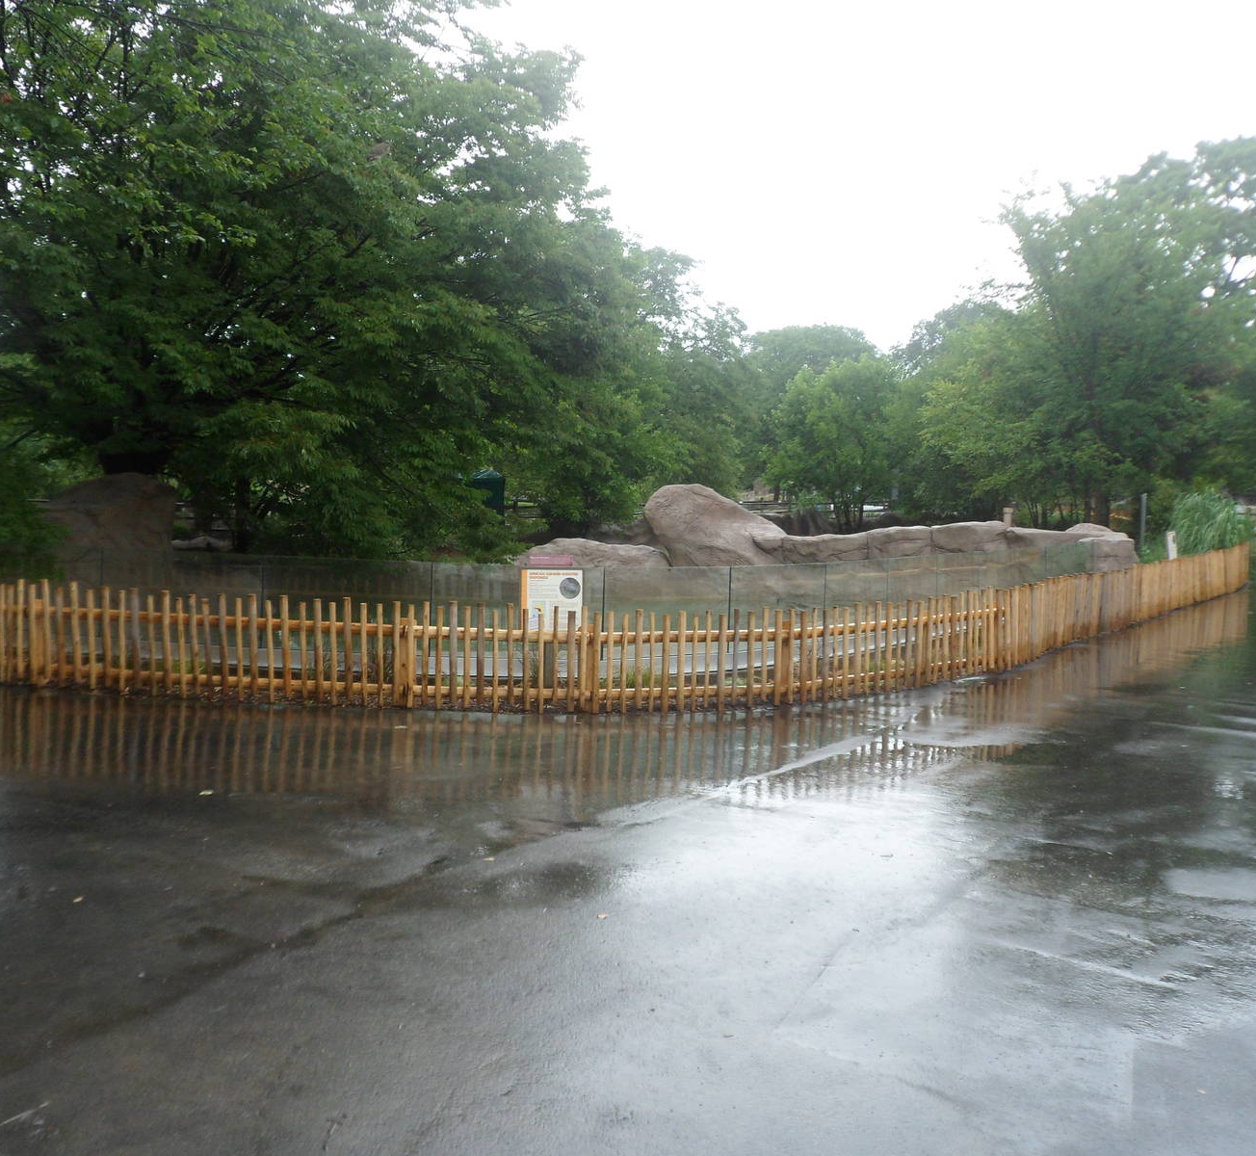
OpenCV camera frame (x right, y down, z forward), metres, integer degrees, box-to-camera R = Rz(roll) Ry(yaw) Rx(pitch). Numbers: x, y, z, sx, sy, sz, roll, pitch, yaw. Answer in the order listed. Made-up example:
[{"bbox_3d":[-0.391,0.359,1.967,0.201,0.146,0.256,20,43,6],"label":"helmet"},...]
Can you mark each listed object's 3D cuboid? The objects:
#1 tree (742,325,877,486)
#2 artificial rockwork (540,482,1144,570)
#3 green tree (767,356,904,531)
[{"bbox_3d":[9.408,-8.228,62.000,7.200,9.500,7.200,1,4,0],"label":"tree"},{"bbox_3d":[3.250,-0.551,16.200,9.000,1.350,2.400,-2,5,-29],"label":"artificial rockwork"},{"bbox_3d":[6.220,-4.020,36.000,4.000,5.200,4.000,1,4,0],"label":"green tree"}]

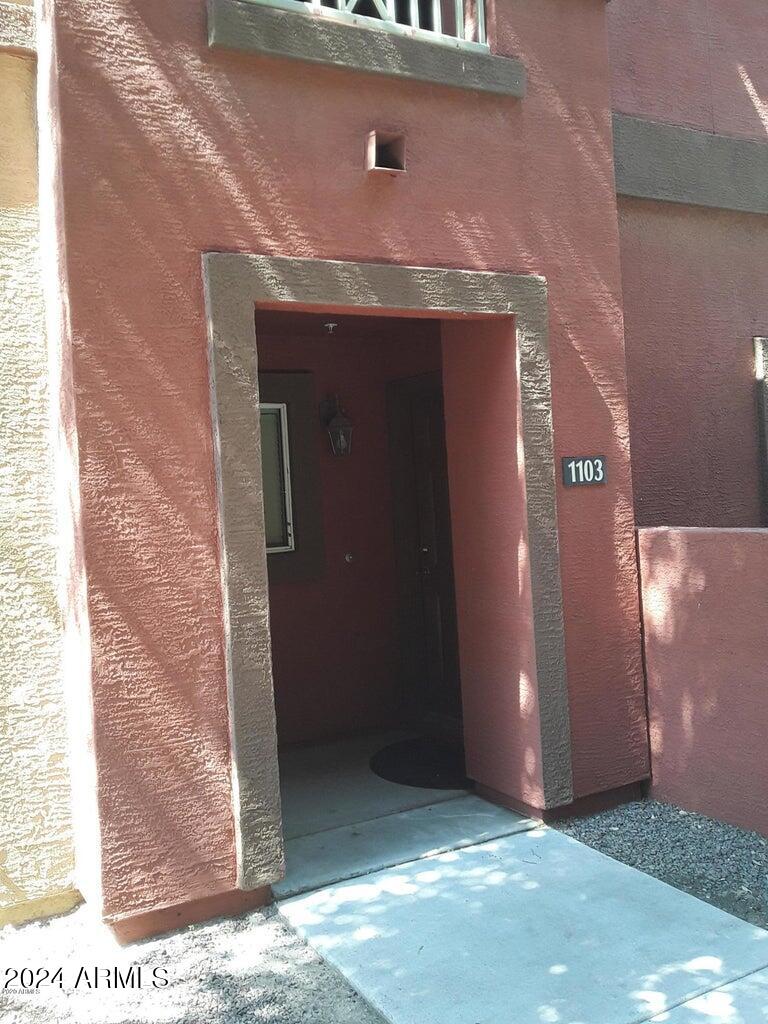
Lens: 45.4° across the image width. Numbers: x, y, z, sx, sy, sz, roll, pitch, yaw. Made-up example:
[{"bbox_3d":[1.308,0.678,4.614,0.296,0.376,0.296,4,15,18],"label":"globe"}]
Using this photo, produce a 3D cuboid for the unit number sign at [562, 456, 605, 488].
[{"bbox_3d":[0.914,-0.186,4.161,0.247,0.128,0.013,-4,1,-27],"label":"unit number sign"}]

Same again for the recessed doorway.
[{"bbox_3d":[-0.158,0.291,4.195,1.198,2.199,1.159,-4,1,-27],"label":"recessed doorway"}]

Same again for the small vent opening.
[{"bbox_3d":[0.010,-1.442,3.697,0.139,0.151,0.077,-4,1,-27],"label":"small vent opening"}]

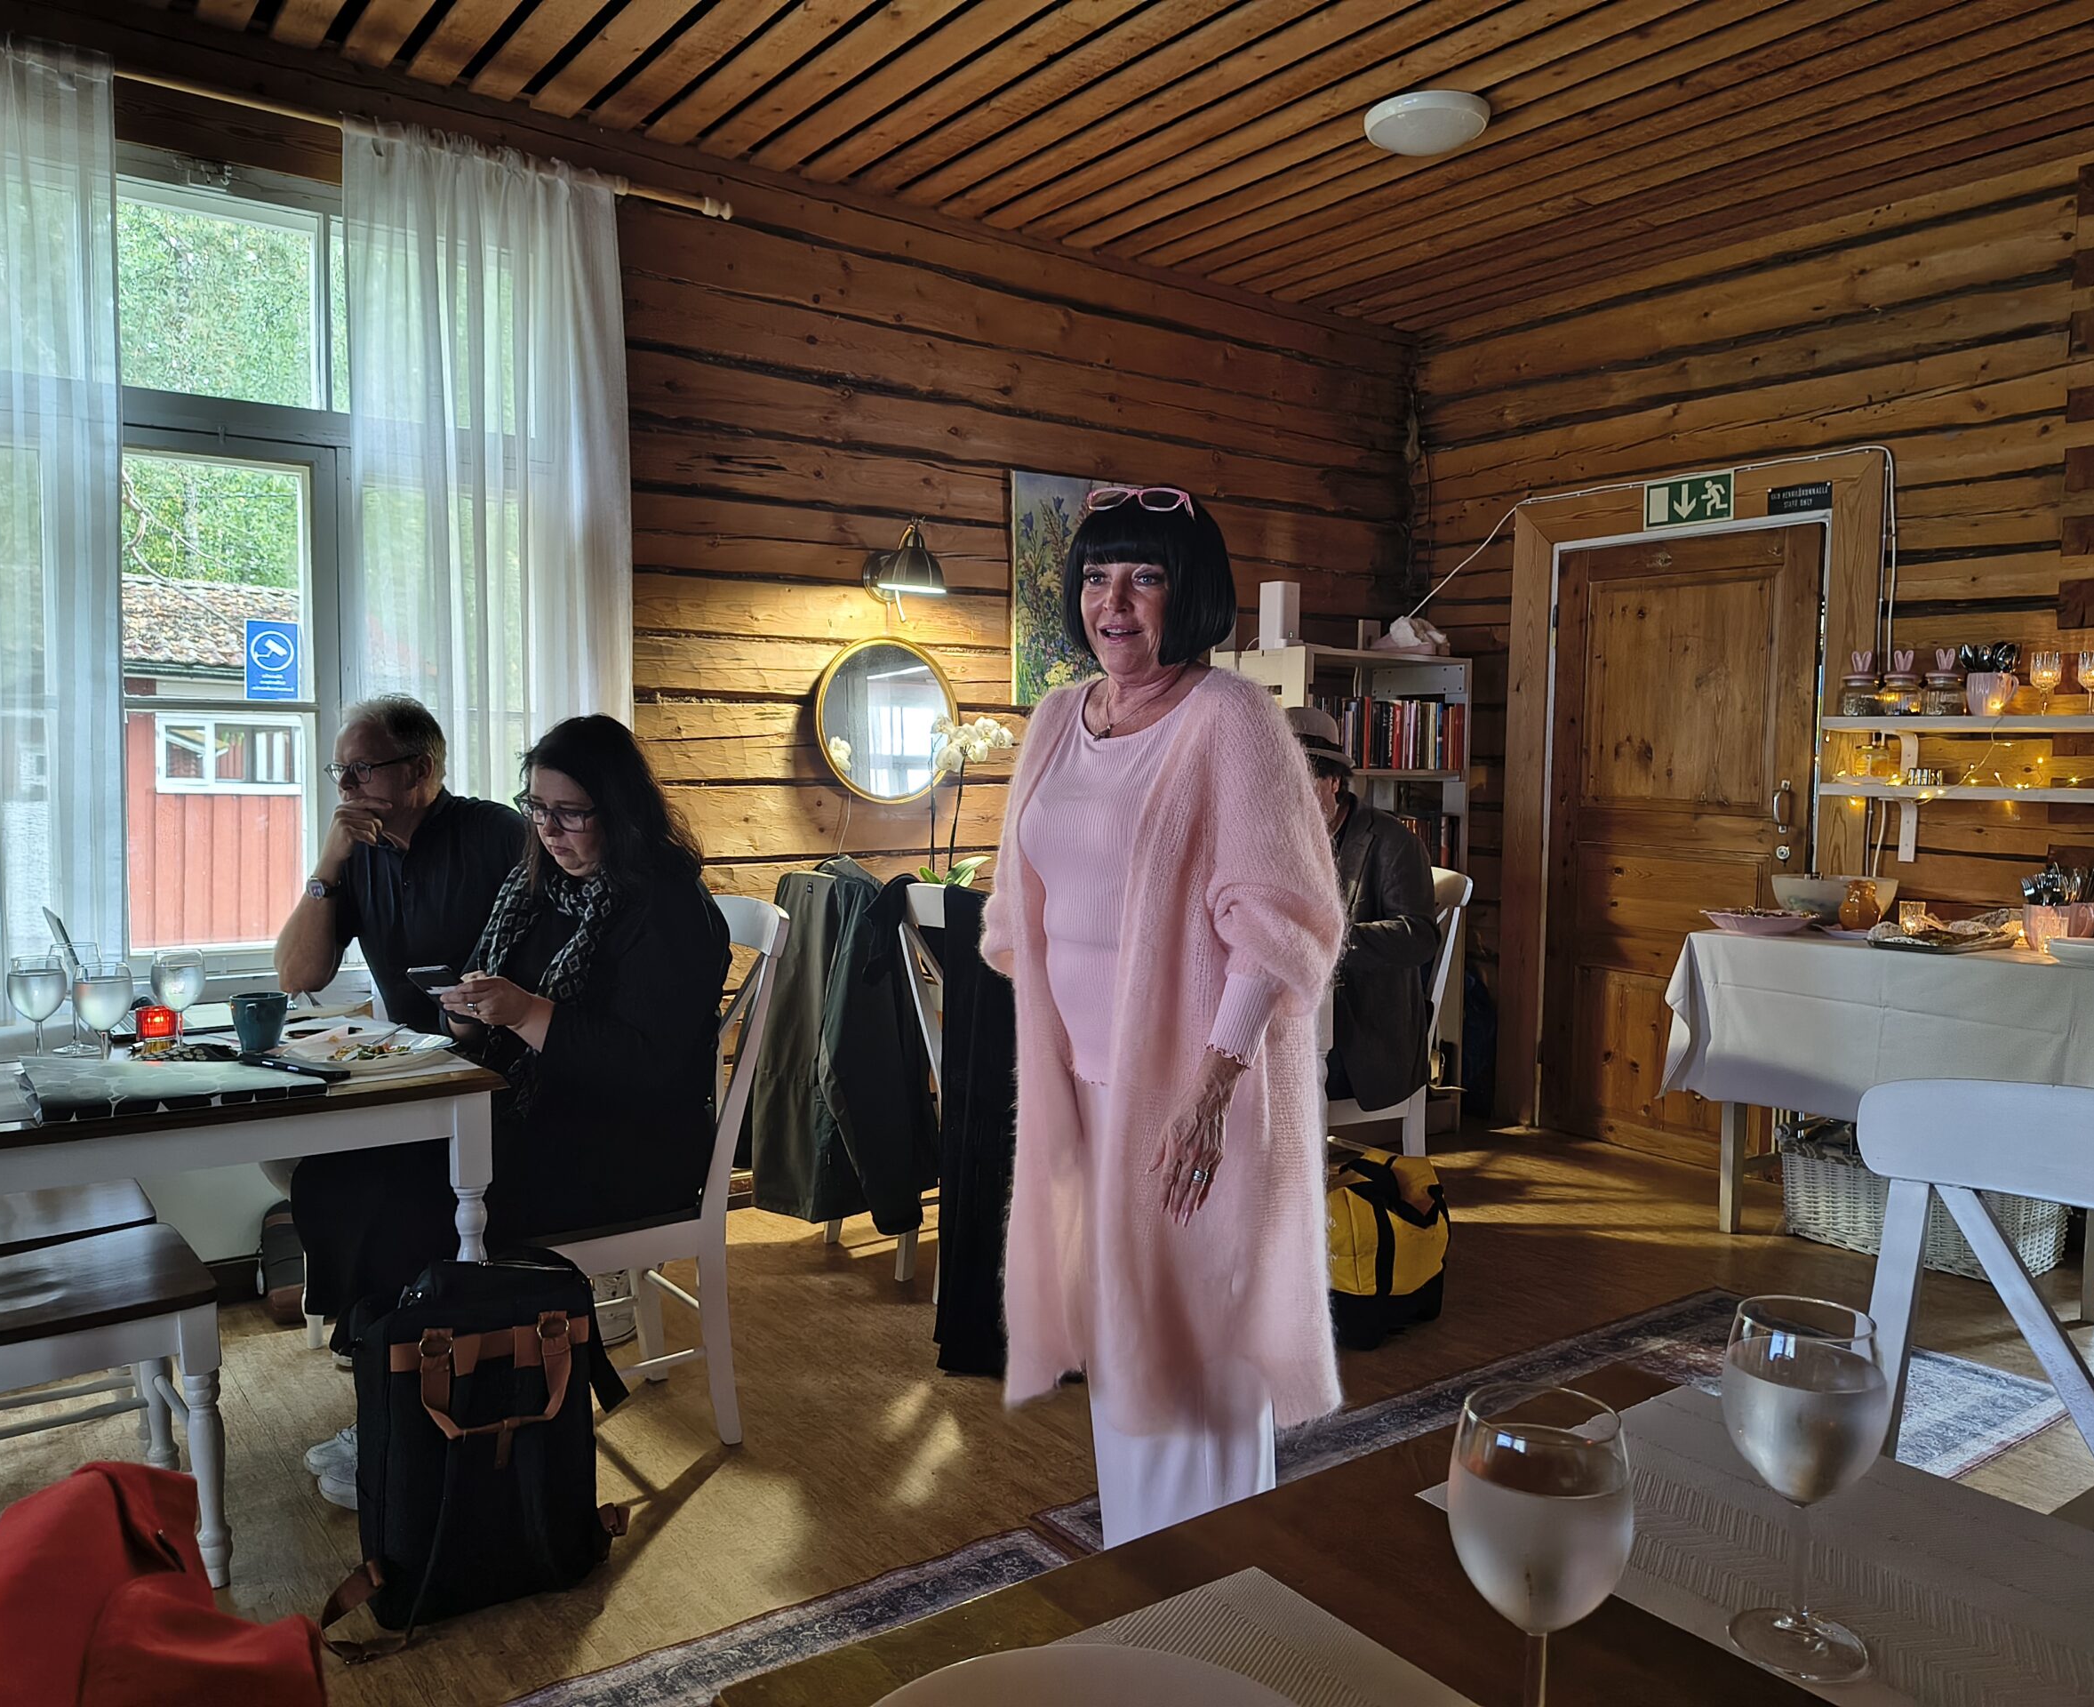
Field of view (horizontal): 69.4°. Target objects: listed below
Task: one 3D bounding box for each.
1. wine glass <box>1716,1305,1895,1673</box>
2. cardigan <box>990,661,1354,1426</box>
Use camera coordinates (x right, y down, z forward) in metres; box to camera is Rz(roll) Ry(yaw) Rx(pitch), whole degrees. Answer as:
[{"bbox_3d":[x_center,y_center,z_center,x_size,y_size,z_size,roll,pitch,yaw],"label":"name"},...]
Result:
[{"bbox_3d":[0.415,0.346,0.832,0.082,0.184,0.082,3,4,27],"label":"wine glass"},{"bbox_3d":[0.144,0.247,1.973,0.500,0.968,0.380,3,5,37],"label":"cardigan"}]

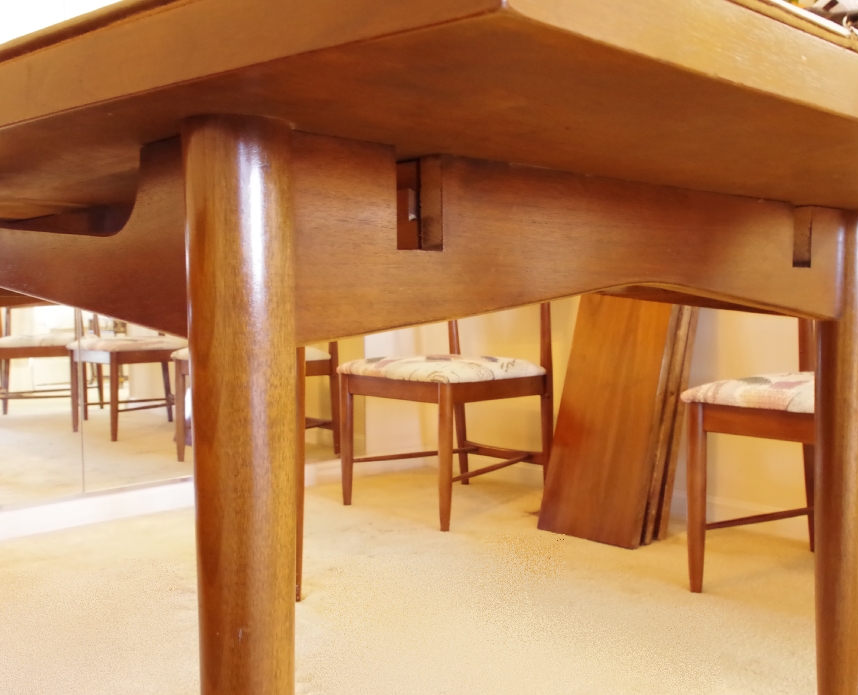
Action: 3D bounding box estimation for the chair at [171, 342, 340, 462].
[{"bbox_3d":[-0.709,0.063,3.345,0.480,0.830,0.565,2,3,45],"label":"chair"}]

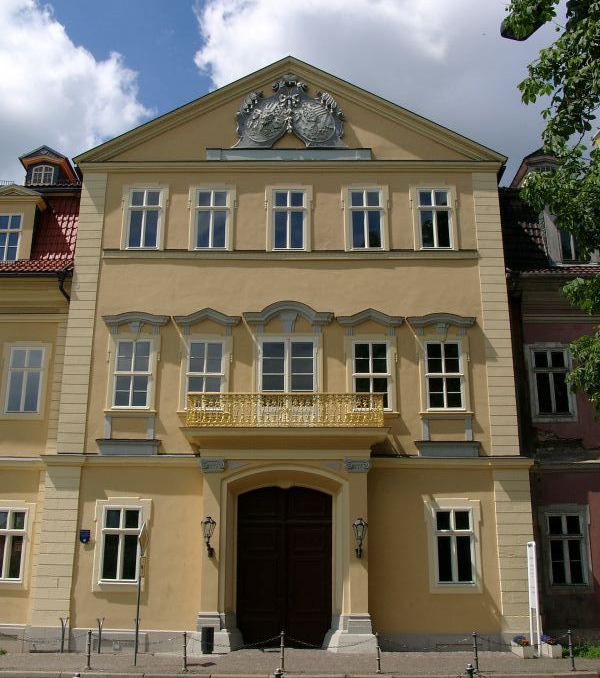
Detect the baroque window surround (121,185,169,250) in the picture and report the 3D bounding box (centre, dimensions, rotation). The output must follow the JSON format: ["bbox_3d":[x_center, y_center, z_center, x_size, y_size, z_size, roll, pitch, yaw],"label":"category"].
[{"bbox_3d":[-4.742,-3.672,24.048,1.418,2.174,0.220,0,-17,1],"label":"baroque window surround"}]

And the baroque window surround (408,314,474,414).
[{"bbox_3d":[4.272,0.743,23.437,2.048,3.030,0.350,0,-16,1],"label":"baroque window surround"}]

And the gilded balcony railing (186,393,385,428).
[{"bbox_3d":[-0.394,2.167,22.591,5.519,0.962,1.150,0,-16,1],"label":"gilded balcony railing"}]

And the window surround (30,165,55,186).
[{"bbox_3d":[-9.634,-6.070,29.436,0.832,0.956,0.120,0,-16,1],"label":"window surround"}]

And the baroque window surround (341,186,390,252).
[{"bbox_3d":[2.089,-3.804,24.922,1.501,2.284,0.180,0,-16,1],"label":"baroque window surround"}]

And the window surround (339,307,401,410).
[{"bbox_3d":[2.030,0.662,22.513,1.932,3.066,0.440,0,-17,1],"label":"window surround"}]

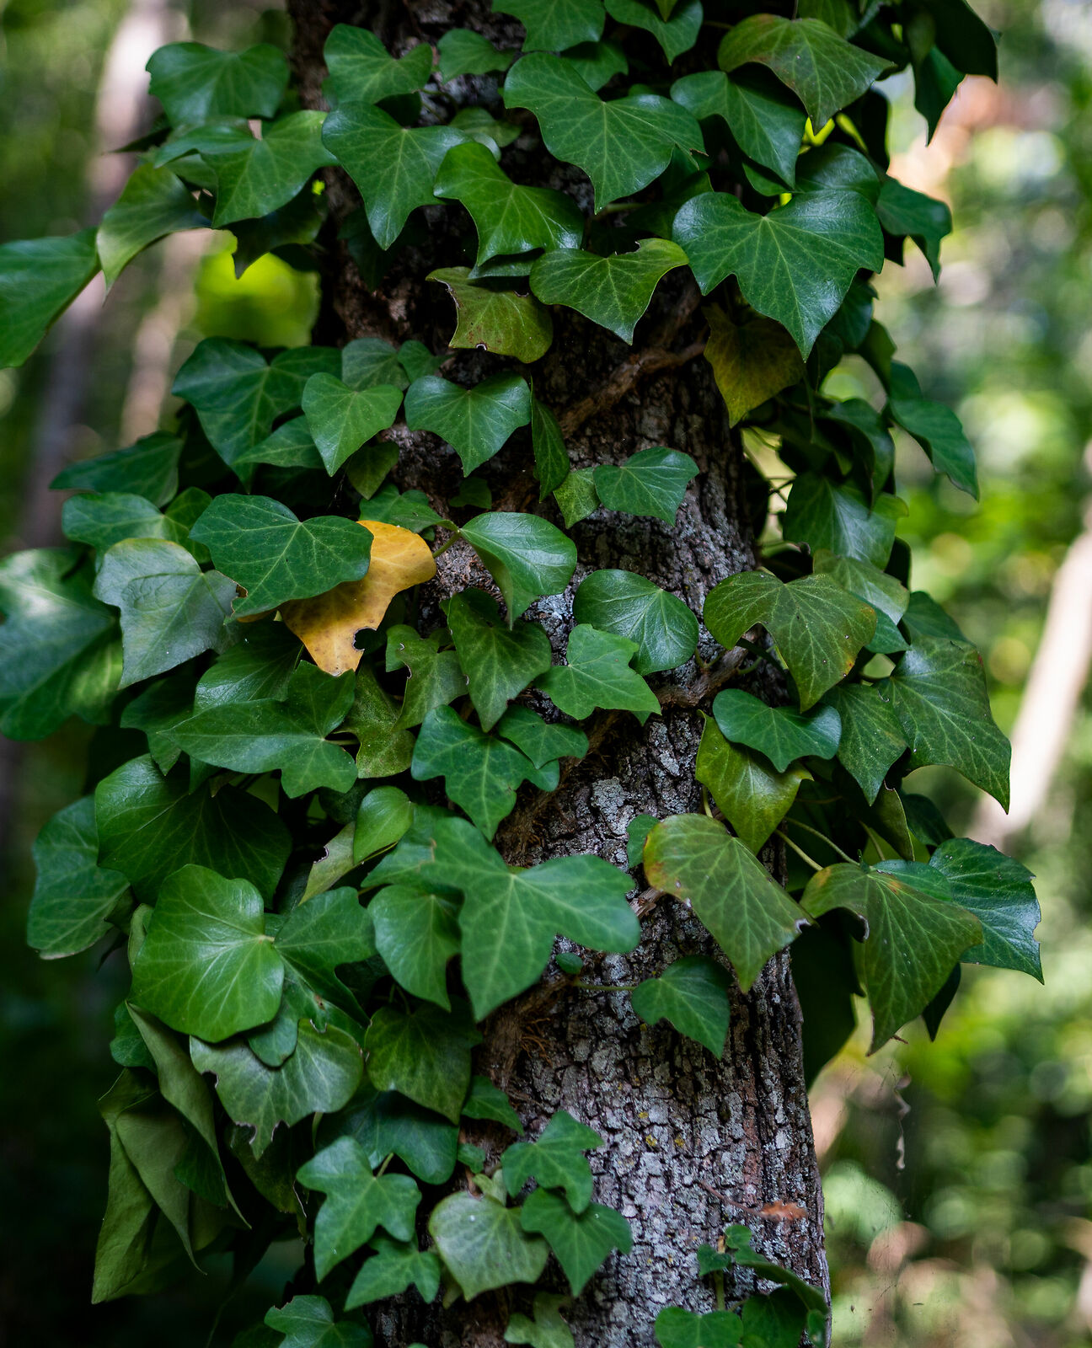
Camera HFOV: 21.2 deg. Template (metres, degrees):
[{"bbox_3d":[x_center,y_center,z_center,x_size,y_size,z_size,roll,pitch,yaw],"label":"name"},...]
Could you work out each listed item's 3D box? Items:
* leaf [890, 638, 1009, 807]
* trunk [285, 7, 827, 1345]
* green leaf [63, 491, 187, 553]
[{"bbox_3d":[0.172,0.020,1.240,0.060,0.081,0.021,-37,1,-21],"label":"leaf"},{"bbox_3d":[0.006,0.001,1.410,0.212,0.660,0.212,-4,-1,0],"label":"trunk"},{"bbox_3d":[-0.172,-0.061,1.200,0.054,0.034,0.018,-4,-39,9],"label":"green leaf"}]

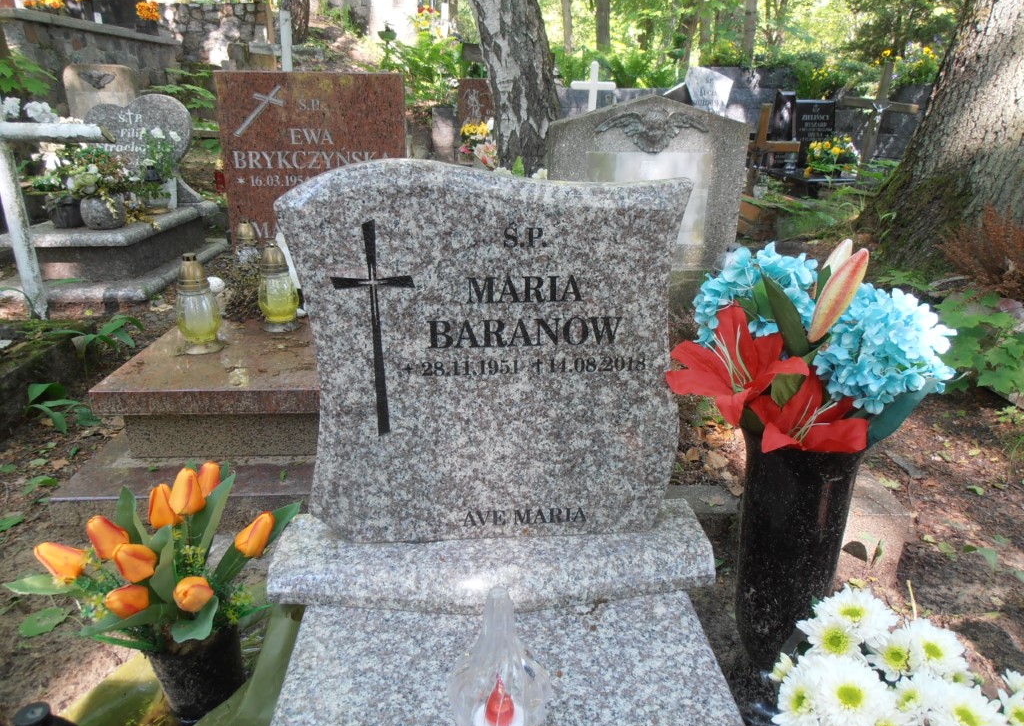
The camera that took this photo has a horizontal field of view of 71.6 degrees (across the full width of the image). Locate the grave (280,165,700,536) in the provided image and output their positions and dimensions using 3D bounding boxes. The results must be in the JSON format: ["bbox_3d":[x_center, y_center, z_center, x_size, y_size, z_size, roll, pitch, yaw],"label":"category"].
[{"bbox_3d":[-0.040,-0.012,1.102,0.600,0.590,0.090,-2,18,-3],"label":"grave"}]

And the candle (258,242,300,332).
[{"bbox_3d":[-0.643,-0.211,1.955,0.110,0.230,0.110,-1,17,0],"label":"candle"}]

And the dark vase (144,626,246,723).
[{"bbox_3d":[-0.426,0.419,0.964,0.132,0.127,0.132,-1,17,0],"label":"dark vase"}]

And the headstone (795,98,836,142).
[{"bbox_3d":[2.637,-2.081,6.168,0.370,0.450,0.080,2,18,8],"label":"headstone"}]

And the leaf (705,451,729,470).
[{"bbox_3d":[0.471,0.226,1.629,0.055,0.020,0.060,-1,17,0],"label":"leaf"}]

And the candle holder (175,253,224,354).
[{"bbox_3d":[-0.767,-0.149,1.744,0.113,0.230,0.113,-1,17,0],"label":"candle holder"}]

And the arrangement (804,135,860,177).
[{"bbox_3d":[2.671,-1.713,5.917,0.430,0.340,0.340,1,18,5],"label":"arrangement"}]

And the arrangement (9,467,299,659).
[{"bbox_3d":[-0.453,0.250,0.895,0.335,0.225,0.270,-2,18,-3],"label":"arrangement"}]

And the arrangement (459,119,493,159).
[{"bbox_3d":[-0.250,-1.531,4.864,0.240,0.280,0.220,-1,17,0],"label":"arrangement"}]

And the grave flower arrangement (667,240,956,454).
[{"bbox_3d":[0.352,-0.016,0.835,0.310,0.220,0.250,-2,18,-3],"label":"grave flower arrangement"}]

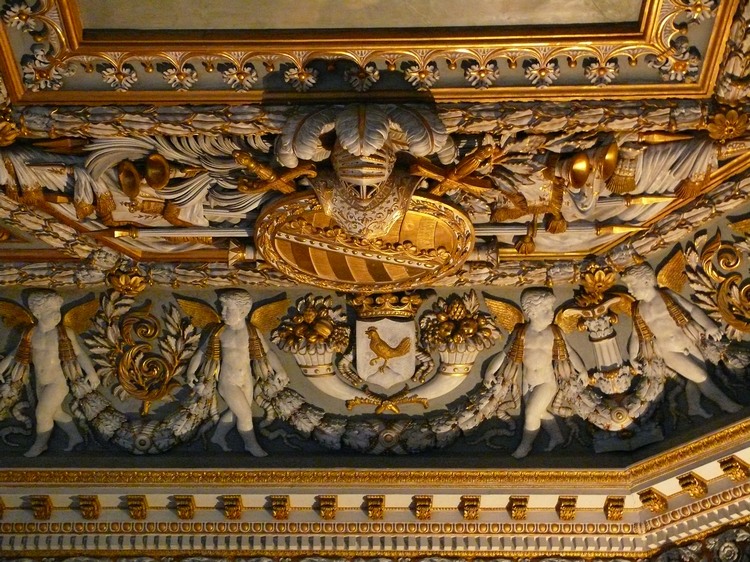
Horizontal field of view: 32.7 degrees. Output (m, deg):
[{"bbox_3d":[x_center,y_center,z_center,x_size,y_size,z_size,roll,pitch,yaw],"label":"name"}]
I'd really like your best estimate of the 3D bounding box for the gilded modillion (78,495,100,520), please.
[{"bbox_3d":[-1.589,1.265,7.136,0.093,0.084,0.140,0,-38,3],"label":"gilded modillion"}]

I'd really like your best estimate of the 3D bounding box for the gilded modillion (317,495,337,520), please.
[{"bbox_3d":[-0.270,1.333,7.514,0.101,0.080,0.158,0,-36,2],"label":"gilded modillion"}]

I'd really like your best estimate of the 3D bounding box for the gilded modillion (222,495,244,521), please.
[{"bbox_3d":[-0.829,1.336,7.533,0.101,0.080,0.158,0,-36,2],"label":"gilded modillion"}]

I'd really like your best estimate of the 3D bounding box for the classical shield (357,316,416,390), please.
[{"bbox_3d":[0.068,0.430,7.503,0.333,0.420,0.058,0,-22,3],"label":"classical shield"}]

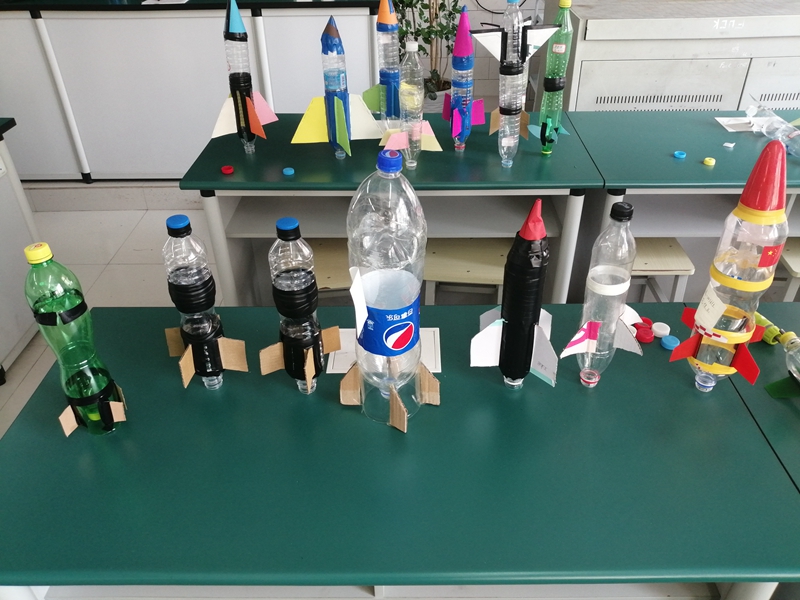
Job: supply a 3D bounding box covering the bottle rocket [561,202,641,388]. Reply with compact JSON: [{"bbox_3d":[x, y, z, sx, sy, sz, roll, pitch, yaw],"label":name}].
[{"bbox_3d":[0.298,0.007,0.873,0.122,0.308,0.115,4,34,8],"label":"bottle rocket"}]

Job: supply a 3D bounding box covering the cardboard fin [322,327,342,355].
[{"bbox_3d":[-0.116,0.068,1.016,0.040,0.054,0.005,-14,38,-18],"label":"cardboard fin"}]

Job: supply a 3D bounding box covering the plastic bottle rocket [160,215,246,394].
[{"bbox_3d":[-0.326,0.016,0.967,0.140,0.327,0.140,11,36,12],"label":"plastic bottle rocket"}]

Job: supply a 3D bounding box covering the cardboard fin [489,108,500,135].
[{"bbox_3d":[0.256,-0.481,1.619,0.034,0.066,0.005,-3,34,-5],"label":"cardboard fin"}]

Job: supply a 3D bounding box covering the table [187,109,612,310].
[{"bbox_3d":[-0.012,-0.191,2.178,1.210,0.780,0.590,0,36,1],"label":"table"}]

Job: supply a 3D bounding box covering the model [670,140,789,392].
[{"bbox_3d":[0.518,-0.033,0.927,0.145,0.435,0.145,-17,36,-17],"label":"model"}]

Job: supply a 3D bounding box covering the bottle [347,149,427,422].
[{"bbox_3d":[-0.015,0.003,0.871,0.110,0.454,0.110,1,36,-1],"label":"bottle"}]

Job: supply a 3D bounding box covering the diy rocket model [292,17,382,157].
[{"bbox_3d":[-0.175,-0.573,1.653,0.235,0.373,0.220,-5,34,-7],"label":"diy rocket model"}]

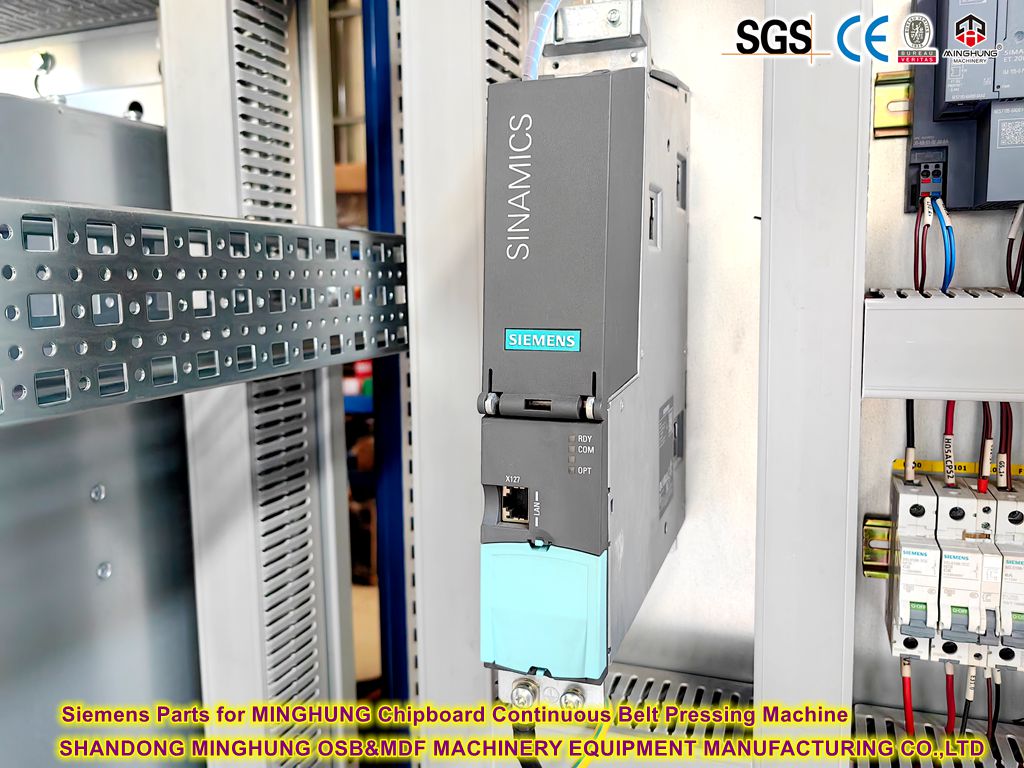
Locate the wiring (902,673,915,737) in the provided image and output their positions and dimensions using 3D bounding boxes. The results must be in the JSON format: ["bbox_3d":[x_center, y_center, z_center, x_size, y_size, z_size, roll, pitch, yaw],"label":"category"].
[{"bbox_3d":[0.226,0.184,0.455,0.005,0.039,0.005,-6,8,21],"label":"wiring"}]

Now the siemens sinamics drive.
[{"bbox_3d":[0.044,-0.023,0.382,0.051,0.252,0.209,2,8,20],"label":"siemens sinamics drive"}]

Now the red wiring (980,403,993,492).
[{"bbox_3d":[0.246,0.033,0.415,0.005,0.047,0.006,2,8,20],"label":"red wiring"}]

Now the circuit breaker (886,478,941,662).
[{"bbox_3d":[0.217,0.102,0.433,0.018,0.090,0.072,2,8,20],"label":"circuit breaker"}]

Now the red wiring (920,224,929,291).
[{"bbox_3d":[0.212,-0.065,0.411,0.004,0.033,0.005,2,8,20],"label":"red wiring"}]

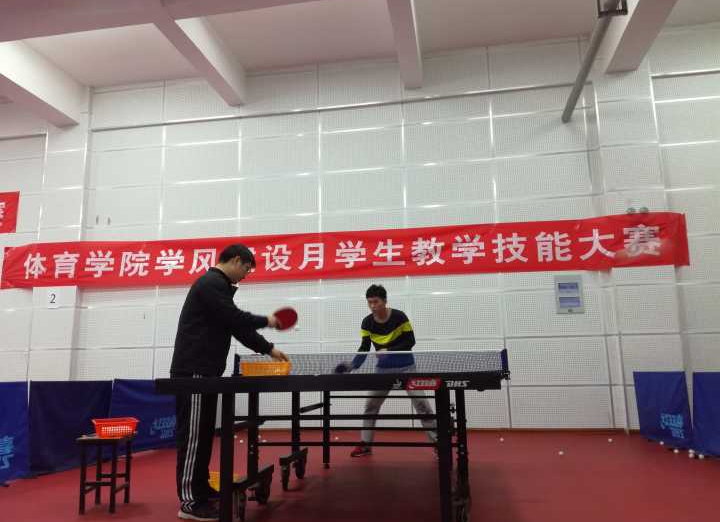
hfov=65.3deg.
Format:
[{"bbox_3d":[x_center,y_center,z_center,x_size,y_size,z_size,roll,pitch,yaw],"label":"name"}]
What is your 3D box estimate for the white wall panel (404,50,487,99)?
[{"bbox_3d":[1.190,-2.601,7.940,1.208,0.644,0.050,-3,-10,10],"label":"white wall panel"}]

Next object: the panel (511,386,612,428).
[{"bbox_3d":[2.468,1.797,6.937,1.208,0.506,0.050,-3,-10,10],"label":"panel"}]

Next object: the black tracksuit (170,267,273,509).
[{"bbox_3d":[-0.864,0.752,3.503,0.570,1.360,0.540,2,-11,-18],"label":"black tracksuit"}]

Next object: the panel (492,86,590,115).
[{"bbox_3d":[2.379,-2.138,7.581,1.200,0.338,0.050,-3,-10,10],"label":"panel"}]

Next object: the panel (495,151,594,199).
[{"bbox_3d":[2.382,-1.095,7.347,1.192,0.592,0.030,-3,-10,9],"label":"panel"}]

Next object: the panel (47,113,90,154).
[{"bbox_3d":[-4.441,-1.948,8.544,0.663,0.592,0.030,-3,-10,9],"label":"panel"}]

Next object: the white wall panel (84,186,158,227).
[{"bbox_3d":[-3.511,-0.807,8.392,1.200,0.593,0.050,-3,-10,10],"label":"white wall panel"}]

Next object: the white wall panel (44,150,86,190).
[{"bbox_3d":[-4.447,-1.377,8.480,0.675,0.593,0.050,-3,-10,10],"label":"white wall panel"}]

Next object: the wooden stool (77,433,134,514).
[{"bbox_3d":[-1.548,1.293,3.449,0.258,0.425,0.305,0,-10,-3],"label":"wooden stool"}]

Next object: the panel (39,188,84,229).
[{"bbox_3d":[-4.436,-0.793,8.376,0.675,0.593,0.050,-3,-10,10],"label":"panel"}]

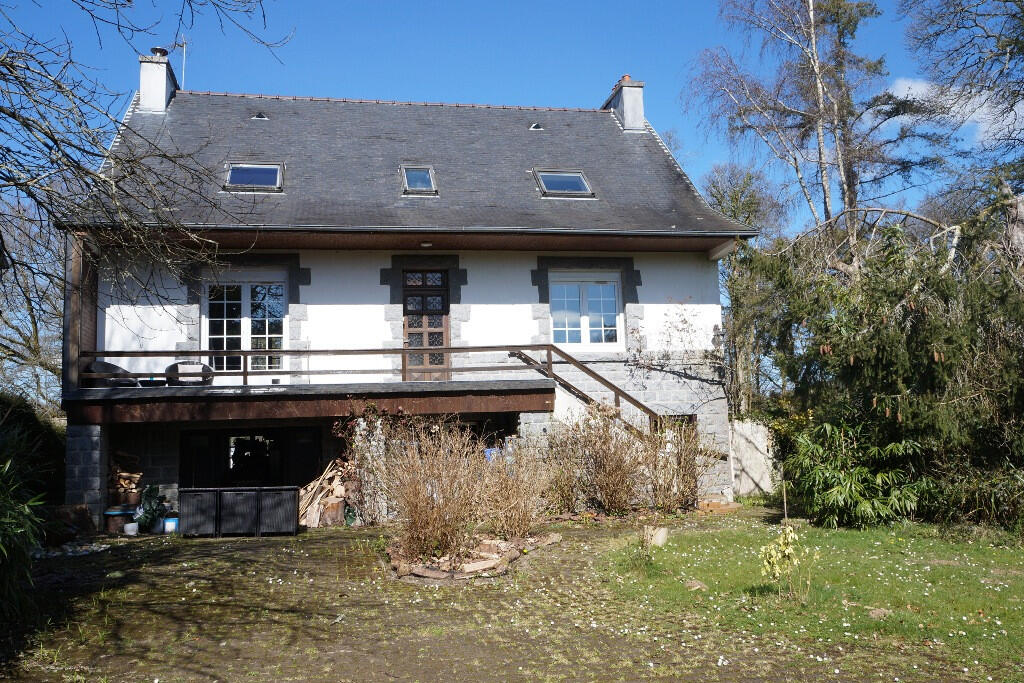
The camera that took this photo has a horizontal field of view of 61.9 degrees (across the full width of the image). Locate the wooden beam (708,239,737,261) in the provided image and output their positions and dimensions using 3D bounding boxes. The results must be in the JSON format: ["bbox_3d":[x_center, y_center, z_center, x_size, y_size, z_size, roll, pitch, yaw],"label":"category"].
[{"bbox_3d":[4.279,-1.898,17.161,0.236,0.276,1.133,-1,-7,-11],"label":"wooden beam"}]

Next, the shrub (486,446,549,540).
[{"bbox_3d":[0.064,2.046,11.686,0.875,1.262,0.936,-2,-7,0],"label":"shrub"}]

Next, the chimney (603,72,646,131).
[{"bbox_3d":[2.883,-5.928,22.169,0.621,1.576,1.763,-1,-7,-11],"label":"chimney"}]

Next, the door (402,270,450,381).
[{"bbox_3d":[-1.660,-0.275,16.571,0.864,2.242,0.118,-1,-7,-11],"label":"door"}]

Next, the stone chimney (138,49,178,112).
[{"bbox_3d":[-8.219,-5.839,19.999,0.611,1.675,1.714,-1,-7,-11],"label":"stone chimney"}]

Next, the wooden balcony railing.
[{"bbox_3d":[-2.211,0.907,15.075,10.133,1.623,0.197,-1,-7,-11],"label":"wooden balcony railing"}]

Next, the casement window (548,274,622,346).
[{"bbox_3d":[1.501,-0.644,17.230,1.488,1.519,0.118,-1,-7,-11],"label":"casement window"}]

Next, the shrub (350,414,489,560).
[{"bbox_3d":[-1.141,1.704,10.181,1.560,1.658,1.478,-1,-7,-11],"label":"shrub"}]

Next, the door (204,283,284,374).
[{"bbox_3d":[-4.974,-0.212,15.920,1.552,1.841,0.118,-1,-7,-11],"label":"door"}]

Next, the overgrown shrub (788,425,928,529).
[{"bbox_3d":[5.086,1.932,12.674,1.980,1.446,1.478,-1,-7,-11],"label":"overgrown shrub"}]

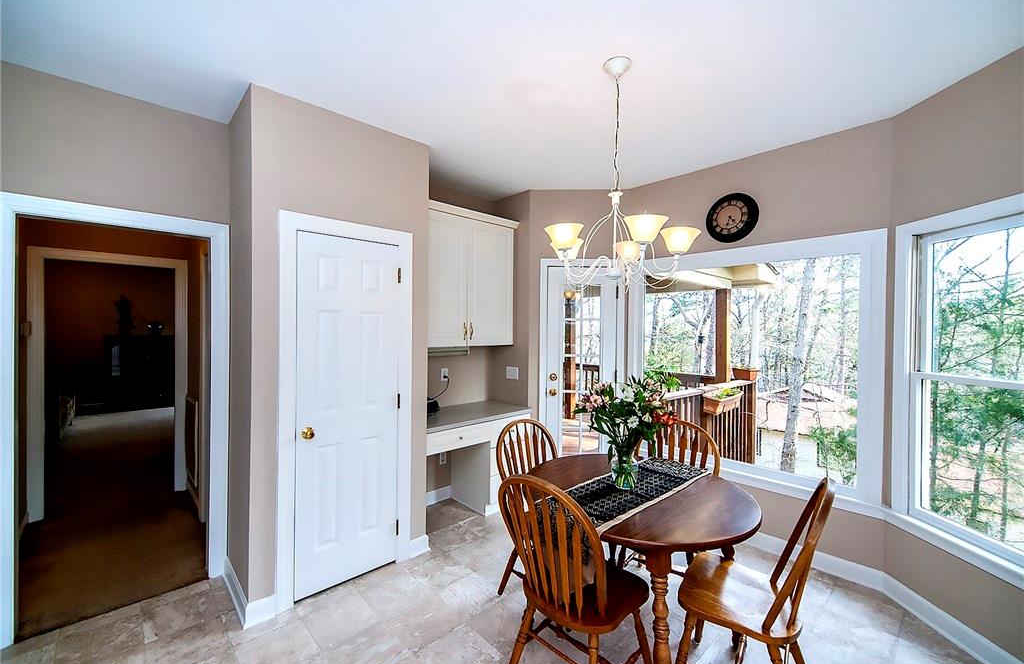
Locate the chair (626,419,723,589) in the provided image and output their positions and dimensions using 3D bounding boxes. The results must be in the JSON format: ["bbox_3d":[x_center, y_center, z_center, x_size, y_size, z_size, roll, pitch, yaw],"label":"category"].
[{"bbox_3d":[0.850,1.030,2.353,0.490,0.960,0.550,1,1,41],"label":"chair"}]

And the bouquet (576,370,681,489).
[{"bbox_3d":[0.561,0.470,2.034,0.500,0.550,0.450,1,0,0],"label":"bouquet"}]

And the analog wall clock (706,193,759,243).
[{"bbox_3d":[1.589,-0.829,3.003,0.050,0.355,0.355,0,1,-44],"label":"analog wall clock"}]

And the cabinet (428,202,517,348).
[{"bbox_3d":[-0.459,-0.433,3.492,1.070,1.110,0.360,0,1,-44],"label":"cabinet"}]

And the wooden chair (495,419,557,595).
[{"bbox_3d":[0.241,1.024,2.366,0.490,0.960,0.550,0,1,-41],"label":"wooden chair"}]

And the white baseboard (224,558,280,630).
[{"bbox_3d":[-1.505,1.430,2.353,0.150,0.110,0.630,0,1,-44],"label":"white baseboard"}]

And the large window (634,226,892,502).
[{"bbox_3d":[1.622,0.198,3.015,0.100,1.630,1.610,0,1,-44],"label":"large window"}]

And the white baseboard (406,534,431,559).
[{"bbox_3d":[-0.618,1.436,2.775,0.165,0.110,0.020,0,1,-44],"label":"white baseboard"}]

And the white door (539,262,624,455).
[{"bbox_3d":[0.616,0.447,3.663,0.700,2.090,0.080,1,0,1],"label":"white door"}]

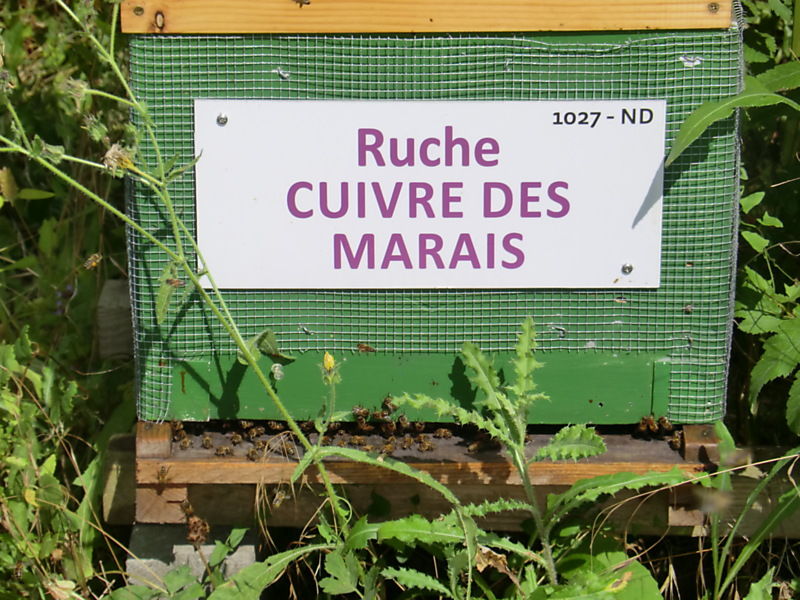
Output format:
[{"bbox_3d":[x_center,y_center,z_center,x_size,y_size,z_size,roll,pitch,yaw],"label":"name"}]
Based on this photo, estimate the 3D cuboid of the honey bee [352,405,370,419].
[{"bbox_3d":[-0.028,0.082,2.853,0.013,0.007,0.006,15,24,-7],"label":"honey bee"}]

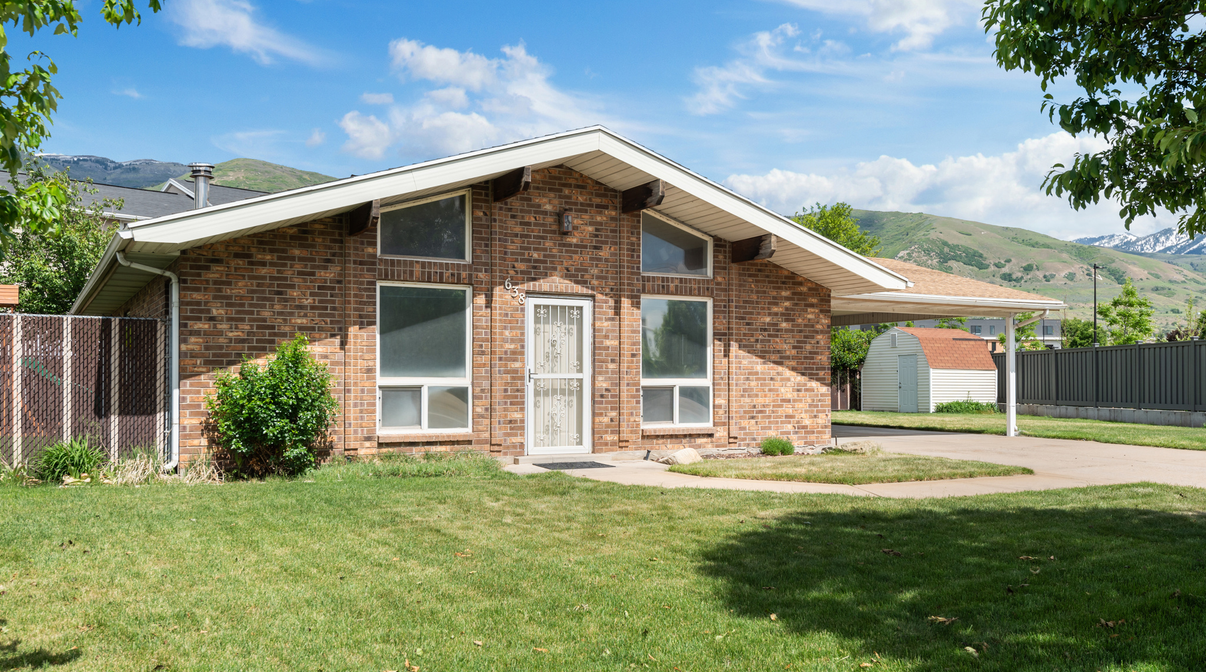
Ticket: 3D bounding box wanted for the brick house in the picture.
[{"bbox_3d":[-1.537,-0.176,19.860,15.445,4.198,14.200,1,-2,-29],"label":"brick house"}]

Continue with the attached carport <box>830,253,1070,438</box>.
[{"bbox_3d":[4.195,0.145,20.009,5.302,3.570,7.350,1,-2,-29],"label":"attached carport"}]

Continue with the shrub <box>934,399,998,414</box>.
[{"bbox_3d":[12.563,2.393,34.227,2.750,0.480,0.750,1,-2,-29],"label":"shrub"}]

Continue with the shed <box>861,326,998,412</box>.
[{"bbox_3d":[11.668,1.208,36.023,3.299,2.969,3.248,1,-2,-29],"label":"shed"}]

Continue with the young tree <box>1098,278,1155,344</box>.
[{"bbox_3d":[23.430,0.326,45.000,2.600,5.840,2.600,1,-2,-29],"label":"young tree"}]

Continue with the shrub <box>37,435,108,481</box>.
[{"bbox_3d":[-5.435,1.250,10.300,0.680,0.480,0.620,1,-2,-29],"label":"shrub"}]

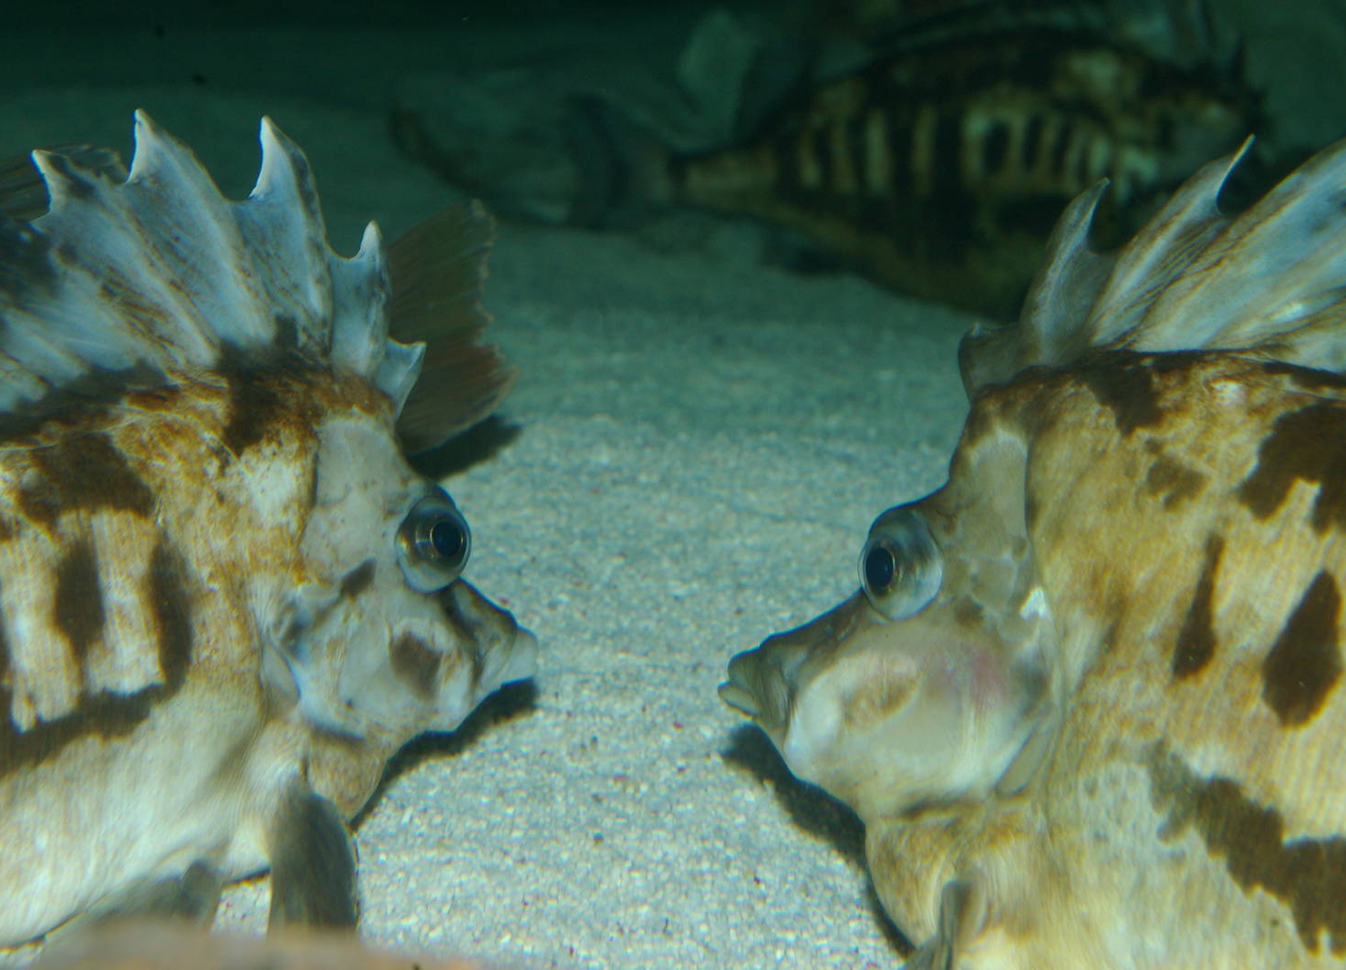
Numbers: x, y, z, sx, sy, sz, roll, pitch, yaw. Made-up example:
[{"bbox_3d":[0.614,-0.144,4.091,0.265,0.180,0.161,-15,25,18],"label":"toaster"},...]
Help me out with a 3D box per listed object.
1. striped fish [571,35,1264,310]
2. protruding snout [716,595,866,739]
[{"bbox_3d":[0.096,-0.136,1.330,0.278,0.130,0.070,-3,13,-13],"label":"striped fish"},{"bbox_3d":[0.023,0.035,0.620,0.026,0.026,0.020,5,14,21],"label":"protruding snout"}]

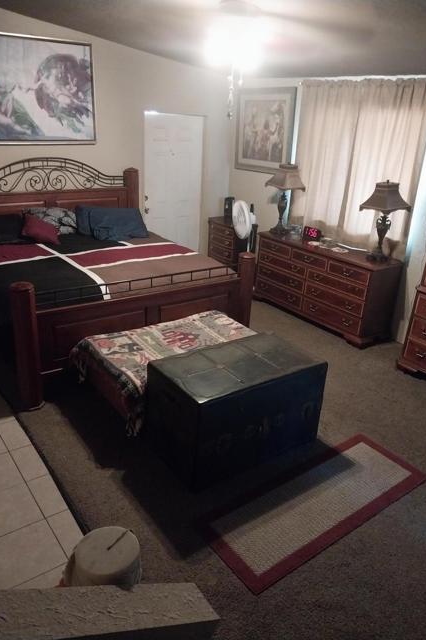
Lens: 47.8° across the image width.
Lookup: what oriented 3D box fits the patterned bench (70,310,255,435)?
[{"bbox_3d":[-0.222,0.392,3.642,1.310,0.480,0.820,-12,27,-33],"label":"patterned bench"}]

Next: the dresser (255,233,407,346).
[{"bbox_3d":[1.217,-0.421,5.426,0.500,0.790,1.700,-12,27,-33],"label":"dresser"}]

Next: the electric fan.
[{"bbox_3d":[0.320,-0.822,5.764,0.400,1.170,0.440,-6,24,-23],"label":"electric fan"}]

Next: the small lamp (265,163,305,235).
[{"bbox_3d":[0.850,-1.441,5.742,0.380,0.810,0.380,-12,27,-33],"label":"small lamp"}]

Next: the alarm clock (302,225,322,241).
[{"bbox_3d":[1.132,-1.001,5.611,0.200,0.120,0.090,19,27,32],"label":"alarm clock"}]

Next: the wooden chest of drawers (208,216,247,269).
[{"bbox_3d":[0.266,-1.016,6.790,0.430,0.740,0.630,-12,27,-33],"label":"wooden chest of drawers"}]

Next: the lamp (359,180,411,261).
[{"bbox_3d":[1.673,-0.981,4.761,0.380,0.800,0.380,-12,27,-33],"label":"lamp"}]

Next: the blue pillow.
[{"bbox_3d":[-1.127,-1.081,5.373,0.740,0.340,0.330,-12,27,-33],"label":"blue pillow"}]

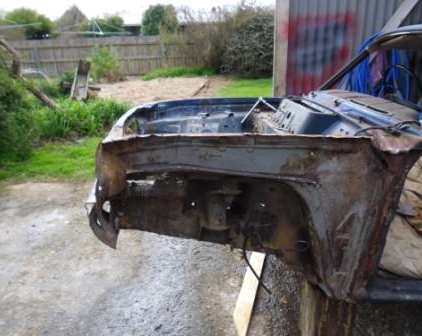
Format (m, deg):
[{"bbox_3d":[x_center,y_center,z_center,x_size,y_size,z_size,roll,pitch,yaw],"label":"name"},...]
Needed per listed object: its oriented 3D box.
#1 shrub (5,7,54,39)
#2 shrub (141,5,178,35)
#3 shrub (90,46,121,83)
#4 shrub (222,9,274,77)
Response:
[{"bbox_3d":[-9.379,-7.112,18.594,2.800,2.700,2.500,-11,22,-23],"label":"shrub"},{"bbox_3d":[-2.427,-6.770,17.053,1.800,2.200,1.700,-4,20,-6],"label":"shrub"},{"bbox_3d":[-3.740,-3.741,12.660,1.200,1.250,1.100,-7,21,-14],"label":"shrub"},{"bbox_3d":[1.723,-4.809,13.596,2.500,2.550,2.200,1,20,7],"label":"shrub"}]

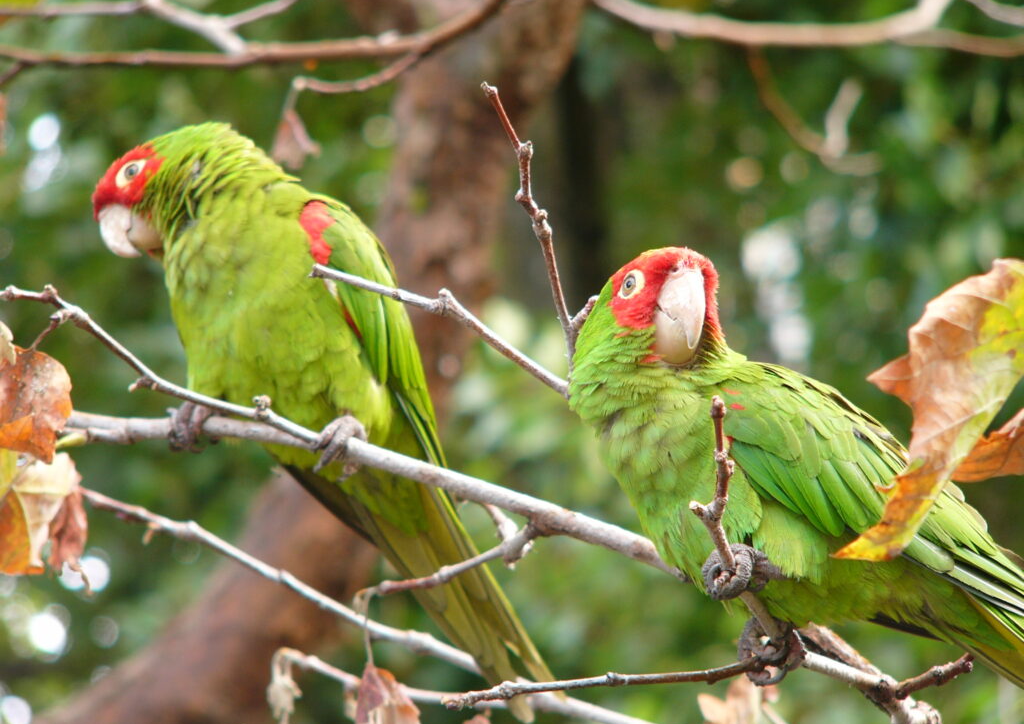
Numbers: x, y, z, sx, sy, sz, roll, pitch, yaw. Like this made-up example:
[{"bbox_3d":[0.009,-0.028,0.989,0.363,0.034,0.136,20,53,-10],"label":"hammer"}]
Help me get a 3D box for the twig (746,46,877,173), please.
[{"bbox_3d":[0.149,-0.123,3.500,0.066,0.062,0.030,0,-5,0],"label":"twig"}]

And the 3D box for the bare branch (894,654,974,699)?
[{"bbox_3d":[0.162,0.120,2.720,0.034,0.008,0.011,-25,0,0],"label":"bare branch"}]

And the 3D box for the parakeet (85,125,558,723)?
[{"bbox_3d":[-0.075,0.023,2.800,0.175,0.238,0.105,4,-7,-41],"label":"parakeet"}]

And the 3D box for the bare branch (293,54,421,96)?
[{"bbox_3d":[-0.067,-0.123,3.050,0.056,0.013,0.015,-12,0,0],"label":"bare branch"}]

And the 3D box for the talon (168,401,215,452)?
[{"bbox_3d":[-0.126,0.025,2.780,0.023,0.020,0.019,5,-7,-43],"label":"talon"}]

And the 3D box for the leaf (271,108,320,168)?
[{"bbox_3d":[-0.093,-0.096,3.050,0.021,0.027,0.014,1,-5,-6],"label":"leaf"}]

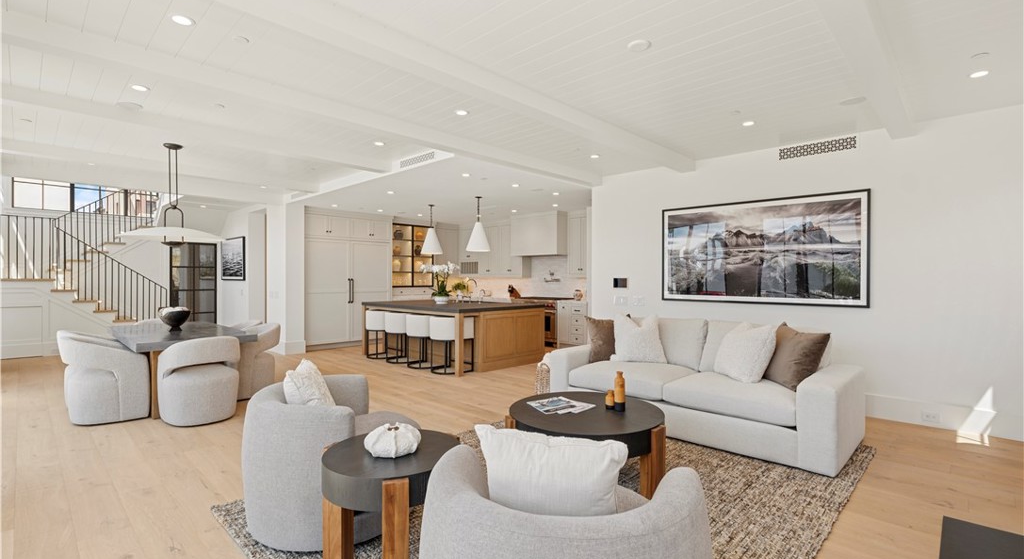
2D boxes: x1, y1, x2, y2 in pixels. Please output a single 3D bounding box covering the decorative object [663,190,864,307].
[{"bbox_3d":[2.749,-0.310,5.201,2.140,1.170,0.045,0,0,44],"label":"decorative object"}]

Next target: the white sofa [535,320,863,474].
[{"bbox_3d":[1.658,0.878,4.308,2.500,0.930,1.060,0,0,44],"label":"white sofa"}]

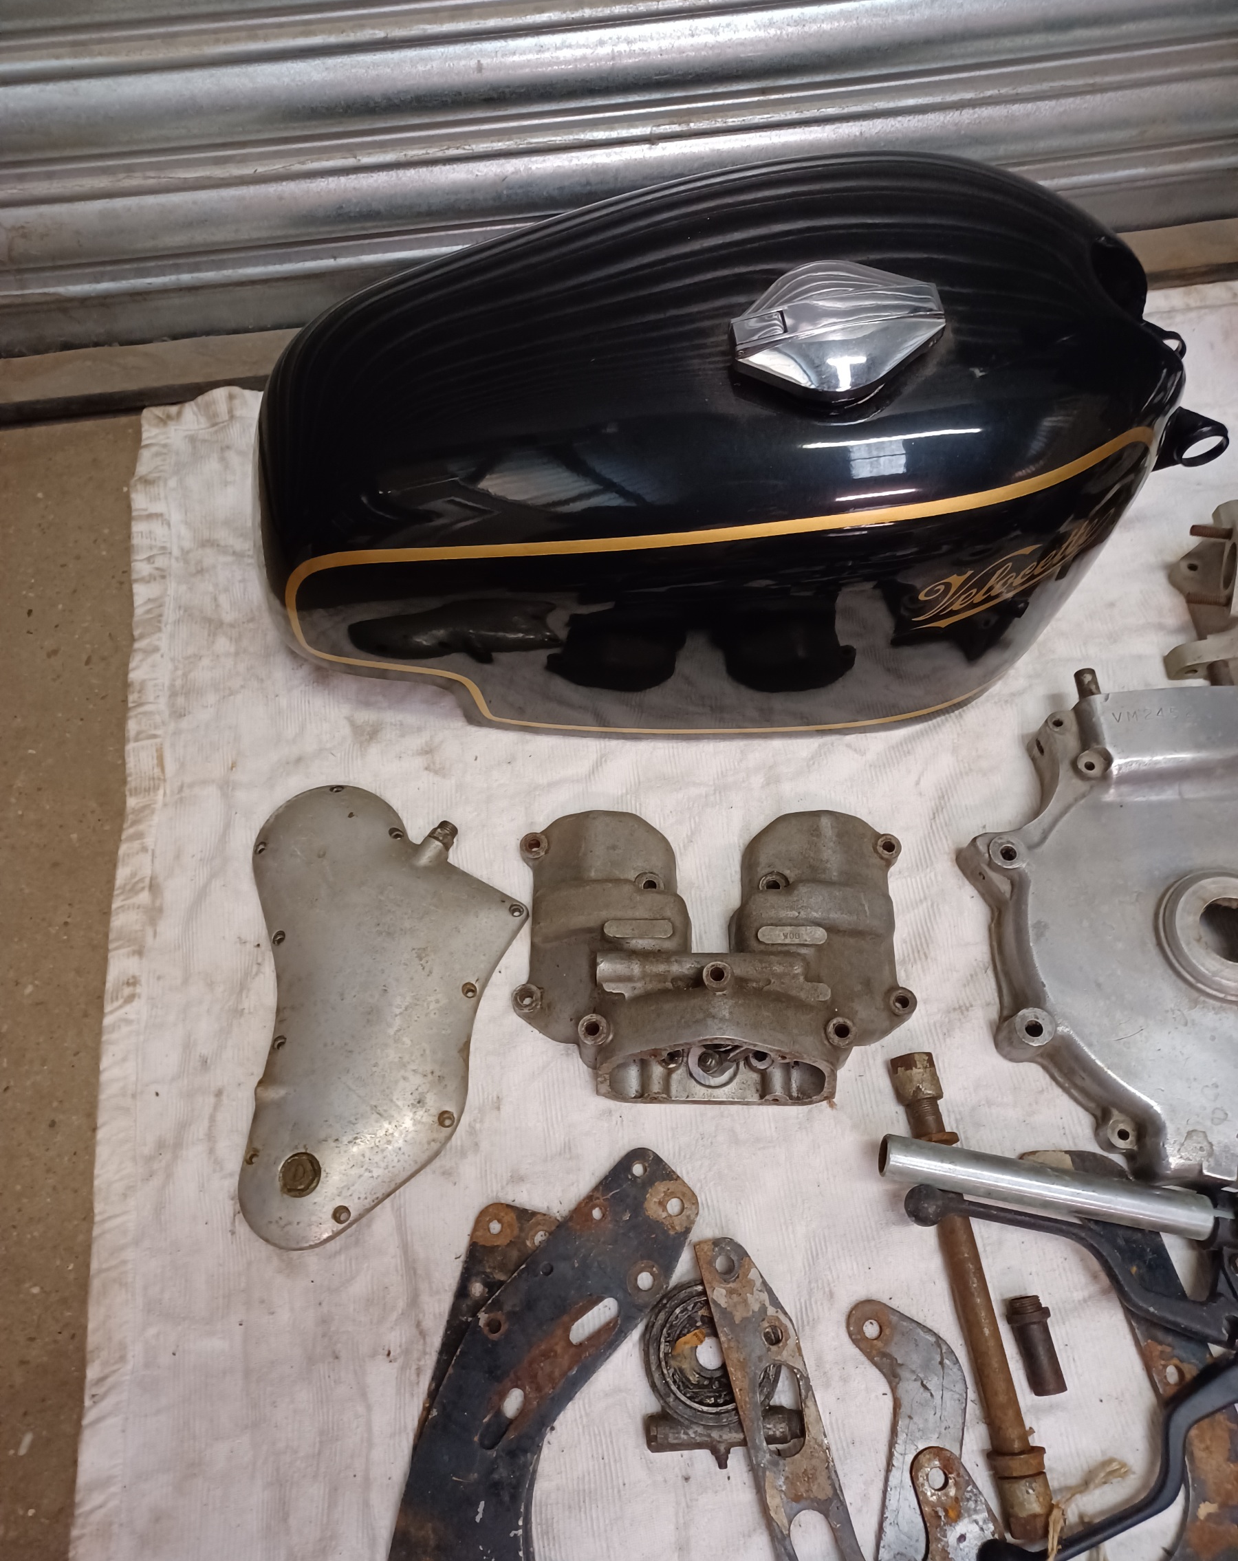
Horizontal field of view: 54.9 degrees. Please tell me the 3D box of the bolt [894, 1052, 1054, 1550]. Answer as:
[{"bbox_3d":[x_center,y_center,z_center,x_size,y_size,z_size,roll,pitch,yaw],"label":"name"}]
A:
[{"bbox_3d":[0.189,0.271,0.652,0.030,0.029,0.250,-7,63,-1],"label":"bolt"}]

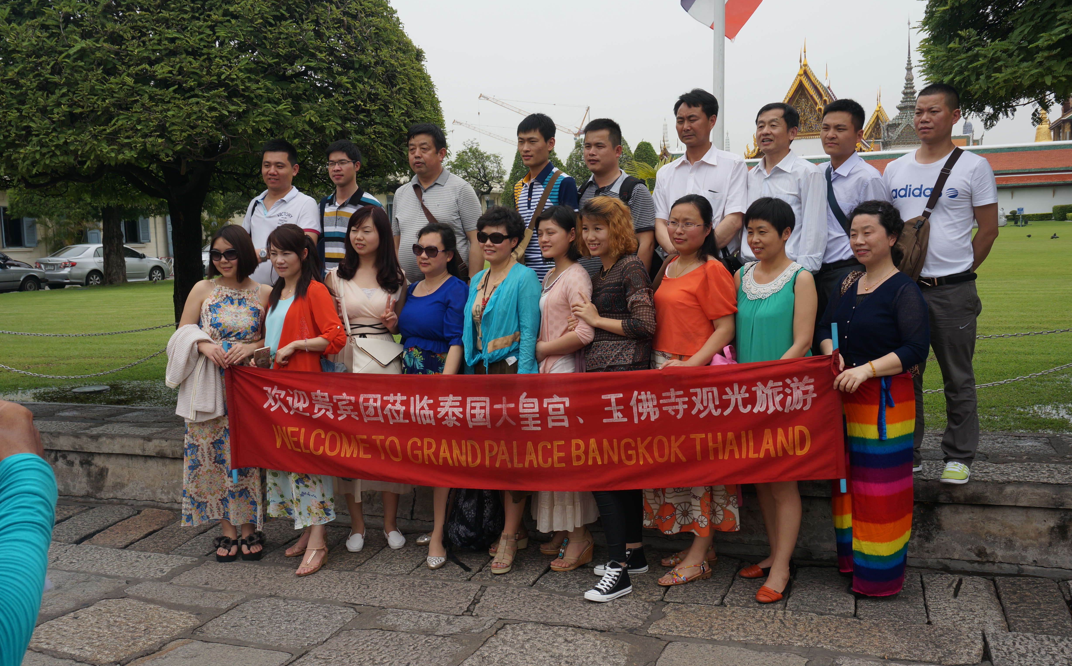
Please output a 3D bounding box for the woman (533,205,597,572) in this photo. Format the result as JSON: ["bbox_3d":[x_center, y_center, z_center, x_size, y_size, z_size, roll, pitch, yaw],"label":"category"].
[{"bbox_3d":[0.128,0.239,4.223,0.300,1.642,0.390,-8,9,-44],"label":"woman"}]

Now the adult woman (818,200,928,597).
[{"bbox_3d":[1.416,0.263,3.859,0.380,1.624,0.440,-8,9,-44],"label":"adult woman"}]

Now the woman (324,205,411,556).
[{"bbox_3d":[-0.837,0.221,4.506,0.420,1.671,0.290,0,7,12],"label":"woman"}]

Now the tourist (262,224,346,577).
[{"bbox_3d":[-1.061,0.303,4.276,0.450,1.600,0.350,2,7,32],"label":"tourist"}]

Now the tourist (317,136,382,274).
[{"bbox_3d":[-1.024,-0.251,5.181,0.460,1.670,0.290,0,7,16],"label":"tourist"}]

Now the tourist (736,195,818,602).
[{"bbox_3d":[1.000,0.255,3.911,0.400,1.646,0.310,3,8,34],"label":"tourist"}]

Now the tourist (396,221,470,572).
[{"bbox_3d":[-0.491,0.269,4.355,0.390,1.580,0.290,1,7,20],"label":"tourist"}]

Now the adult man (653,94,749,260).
[{"bbox_3d":[0.752,-0.228,4.213,0.470,1.730,0.300,1,7,25],"label":"adult man"}]

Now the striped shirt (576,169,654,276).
[{"bbox_3d":[0.388,-0.453,4.564,0.460,0.700,0.280,3,8,27],"label":"striped shirt"}]

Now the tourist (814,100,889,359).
[{"bbox_3d":[1.466,-0.233,4.295,0.460,1.680,0.300,4,8,42],"label":"tourist"}]

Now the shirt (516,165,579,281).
[{"bbox_3d":[0.046,-0.506,4.649,0.450,0.700,0.270,4,9,35],"label":"shirt"}]

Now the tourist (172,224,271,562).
[{"bbox_3d":[-1.510,0.276,4.436,0.460,1.588,0.320,-2,7,-5],"label":"tourist"}]

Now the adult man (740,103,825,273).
[{"bbox_3d":[1.161,-0.219,4.296,0.470,1.670,0.300,3,8,36],"label":"adult man"}]

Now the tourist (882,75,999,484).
[{"bbox_3d":[1.762,-0.222,4.026,0.490,1.700,0.330,3,8,38],"label":"tourist"}]

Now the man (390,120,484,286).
[{"bbox_3d":[-0.507,-0.238,4.832,0.510,1.692,0.310,2,8,22],"label":"man"}]

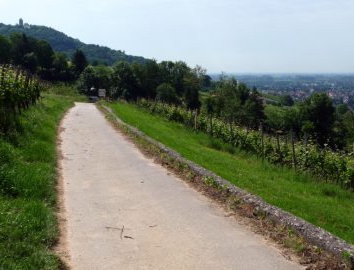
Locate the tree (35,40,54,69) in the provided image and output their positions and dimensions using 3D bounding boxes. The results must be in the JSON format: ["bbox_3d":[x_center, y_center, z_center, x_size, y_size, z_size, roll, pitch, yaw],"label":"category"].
[{"bbox_3d":[-23.357,-13.926,88.000,3.530,5.820,3.350,0,7,0],"label":"tree"}]

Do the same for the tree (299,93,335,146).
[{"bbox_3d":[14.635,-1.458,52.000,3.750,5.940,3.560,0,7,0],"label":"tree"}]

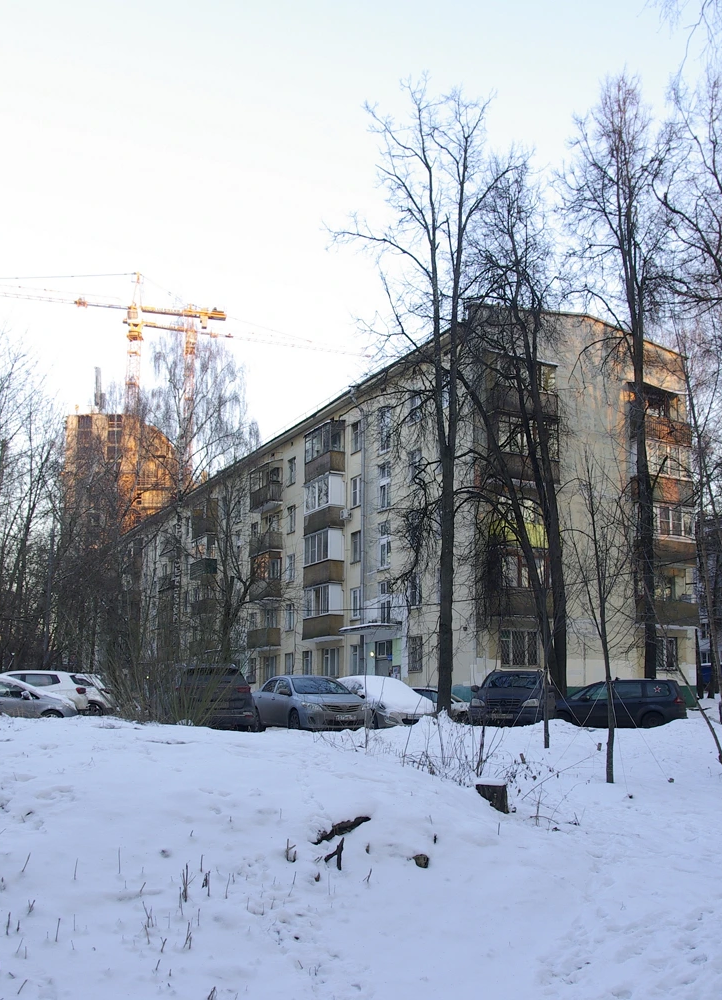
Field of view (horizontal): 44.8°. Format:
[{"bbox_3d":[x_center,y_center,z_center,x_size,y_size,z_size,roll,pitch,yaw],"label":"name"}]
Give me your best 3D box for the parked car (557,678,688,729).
[{"bbox_3d":[8.200,6.786,28.812,4.820,1.740,1.880,-3,-13,14],"label":"parked car"}]

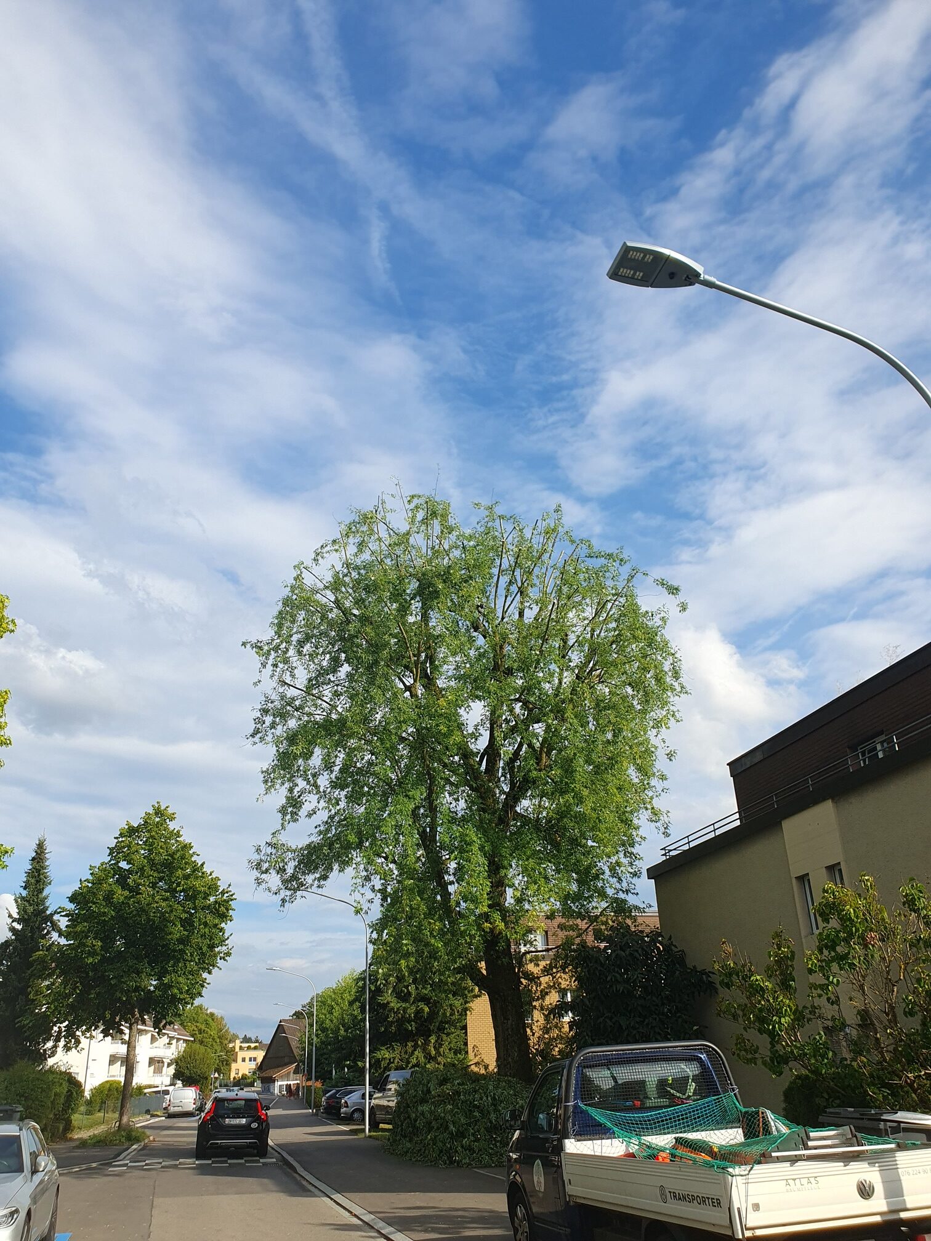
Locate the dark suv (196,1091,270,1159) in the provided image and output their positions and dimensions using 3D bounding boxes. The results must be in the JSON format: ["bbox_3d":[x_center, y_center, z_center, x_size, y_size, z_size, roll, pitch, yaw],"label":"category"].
[{"bbox_3d":[-6.613,14.219,26.418,1.880,1.540,4.630,4,-27,-12],"label":"dark suv"}]

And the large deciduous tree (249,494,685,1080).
[{"bbox_3d":[0.085,4.566,28.392,12.975,20.080,12.975,4,-27,-12],"label":"large deciduous tree"}]

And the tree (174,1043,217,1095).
[{"bbox_3d":[-23.222,39.130,79.966,3.484,5.312,3.484,4,-27,-12],"label":"tree"}]

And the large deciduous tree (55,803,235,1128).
[{"bbox_3d":[-13.641,14.386,39.606,7.127,13.400,7.127,4,-27,-12],"label":"large deciduous tree"}]

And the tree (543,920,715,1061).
[{"bbox_3d":[3.326,8.260,18.475,3.347,4.468,3.347,4,-27,-12],"label":"tree"}]

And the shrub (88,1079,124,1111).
[{"bbox_3d":[-22.662,30.210,58.939,2.275,2.242,2.275,4,-27,-12],"label":"shrub"}]

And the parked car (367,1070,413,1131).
[{"bbox_3d":[-2.050,18.445,35.862,1.900,1.930,4.800,13,-30,-28],"label":"parked car"}]

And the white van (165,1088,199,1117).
[{"bbox_3d":[-18.842,32.473,62.831,1.810,1.820,4.400,2,-27,-10],"label":"white van"}]

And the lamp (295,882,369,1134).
[{"bbox_3d":[-4.765,13.818,33.209,2.750,8.100,0.350,4,-27,-12],"label":"lamp"}]

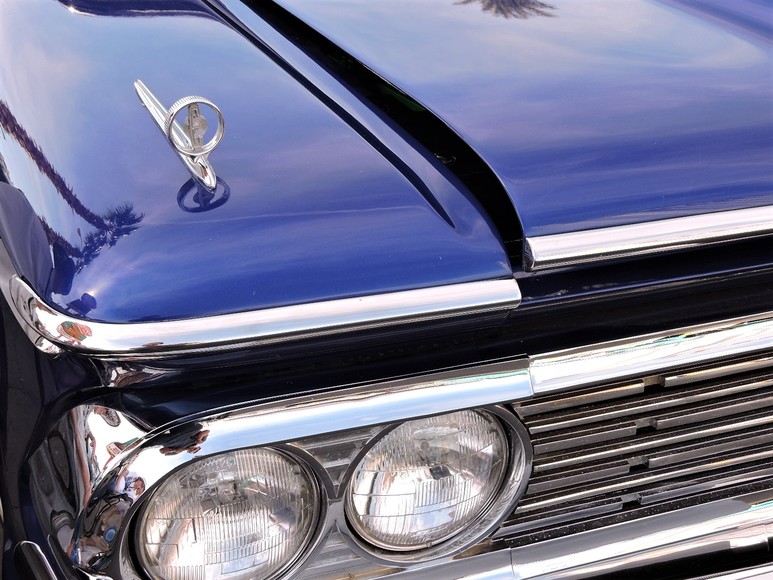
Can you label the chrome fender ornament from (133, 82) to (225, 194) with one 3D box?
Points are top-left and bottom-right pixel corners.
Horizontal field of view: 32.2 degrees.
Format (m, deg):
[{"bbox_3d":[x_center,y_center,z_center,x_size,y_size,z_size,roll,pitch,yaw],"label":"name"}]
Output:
[{"bbox_3d":[-0.199,-0.175,1.230,0.049,0.063,0.262,-12,32,-20],"label":"chrome fender ornament"}]

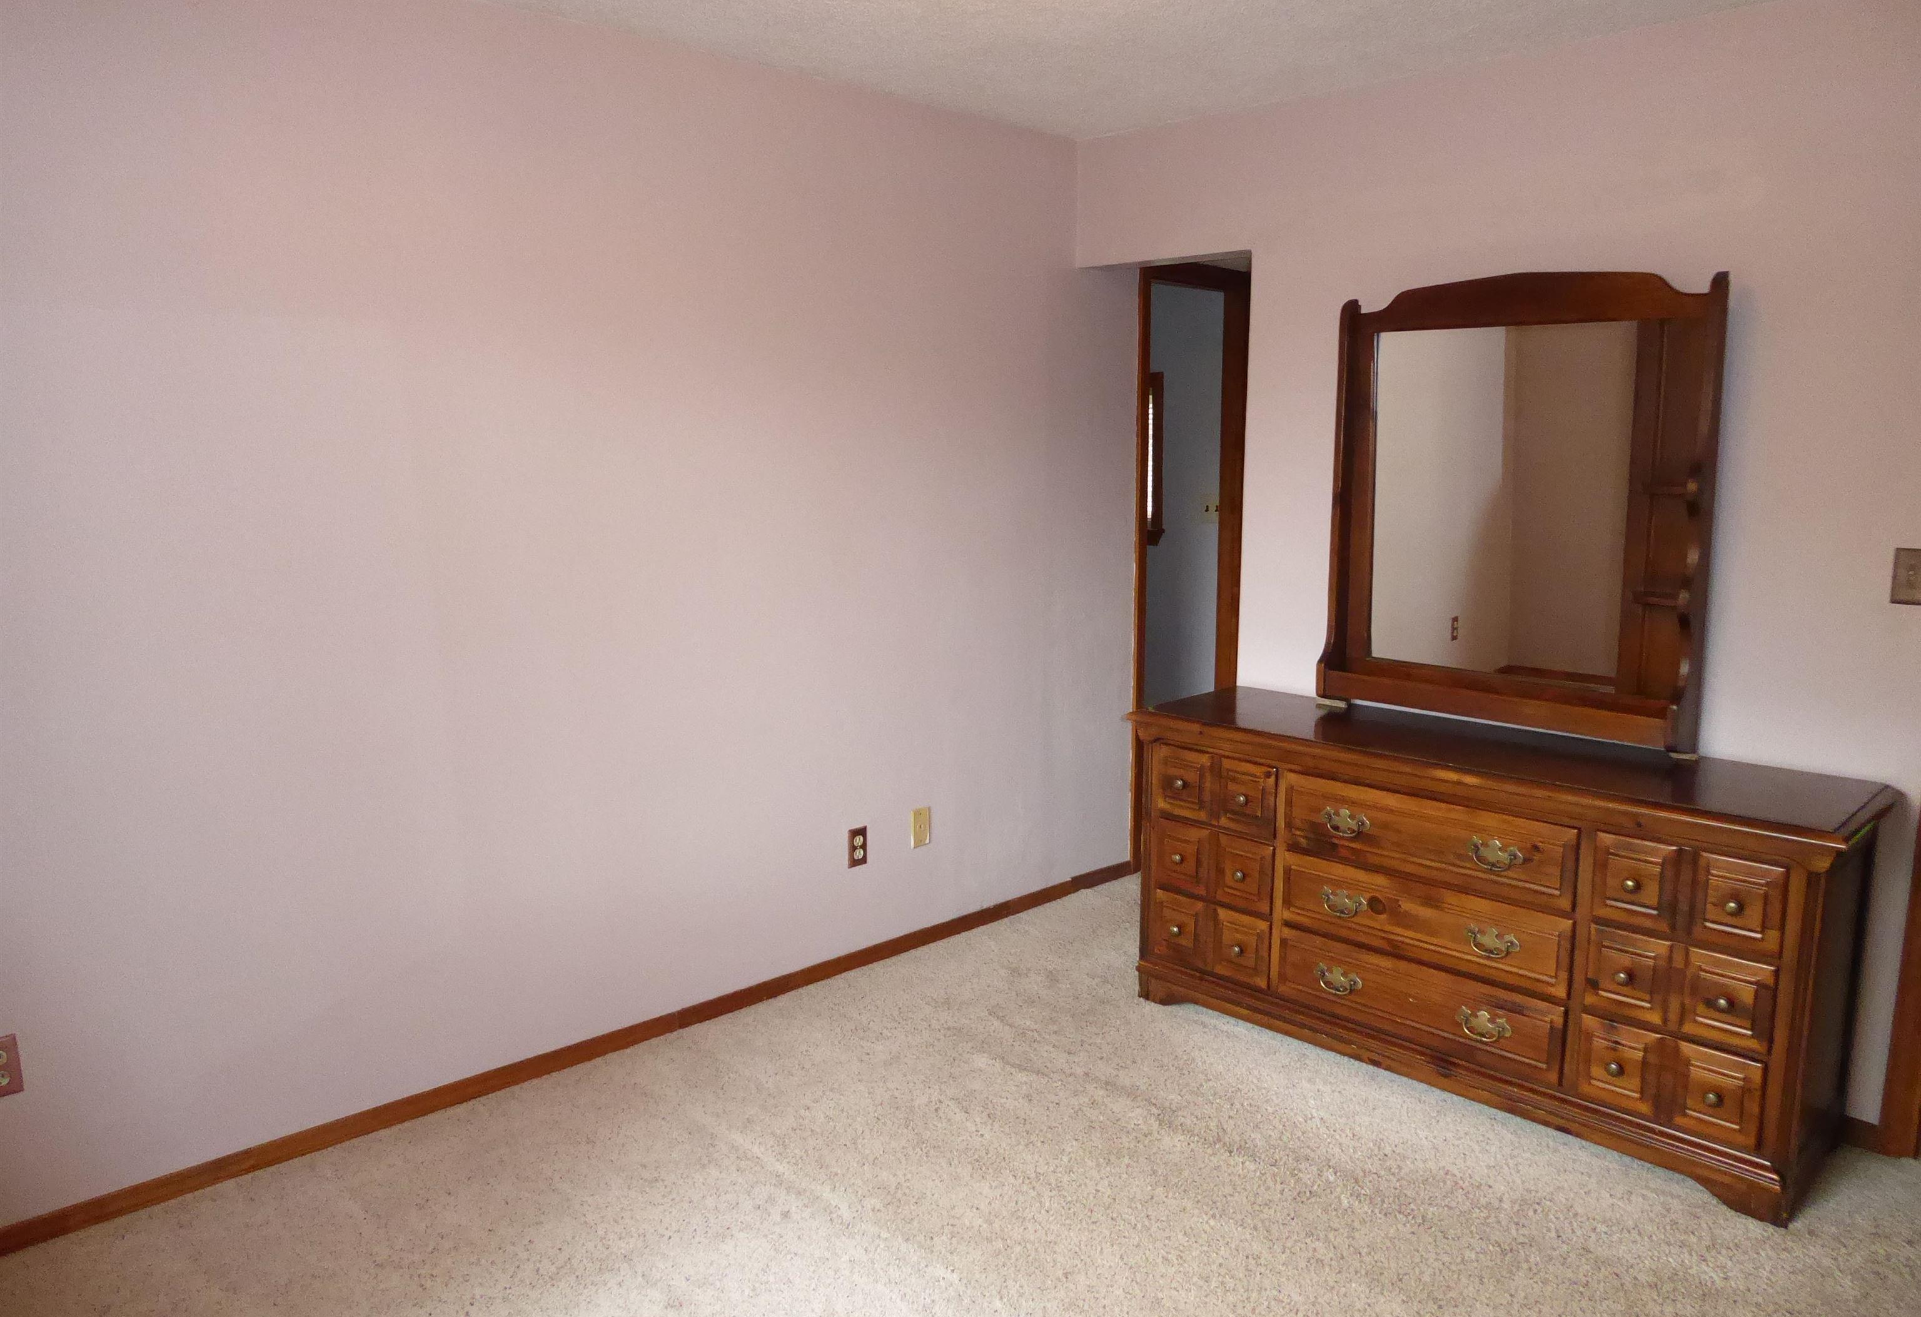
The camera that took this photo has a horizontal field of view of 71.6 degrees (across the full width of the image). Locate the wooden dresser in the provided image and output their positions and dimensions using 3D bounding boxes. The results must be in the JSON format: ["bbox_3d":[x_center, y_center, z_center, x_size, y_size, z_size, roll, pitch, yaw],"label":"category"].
[{"bbox_3d":[1.202,0.613,3.229,1.626,0.790,0.490,9,13,43],"label":"wooden dresser"}]

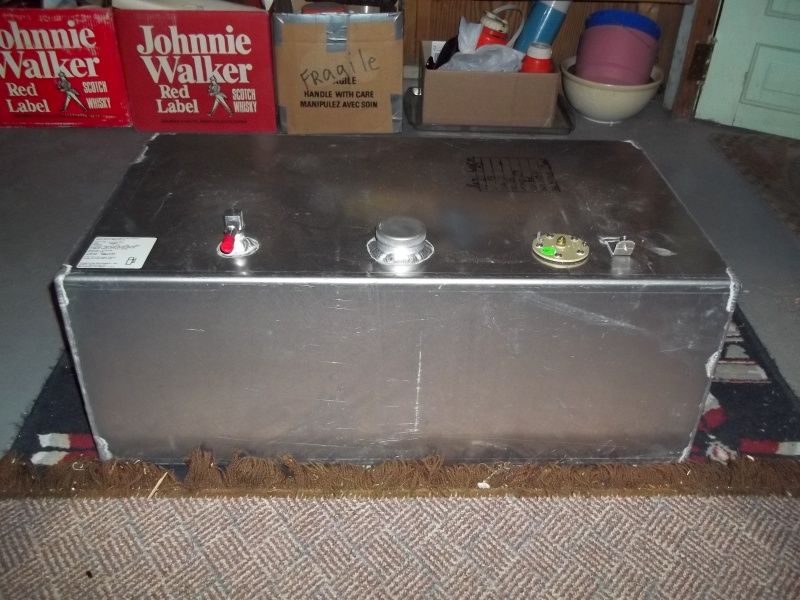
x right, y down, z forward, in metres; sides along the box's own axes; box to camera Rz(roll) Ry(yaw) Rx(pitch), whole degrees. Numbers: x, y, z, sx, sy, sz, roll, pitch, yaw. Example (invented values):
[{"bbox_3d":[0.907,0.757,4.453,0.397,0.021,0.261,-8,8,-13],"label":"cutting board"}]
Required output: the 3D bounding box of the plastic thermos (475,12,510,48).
[{"bbox_3d":[0.247,-0.734,2.204,0.105,0.215,0.105,14,32,-10],"label":"plastic thermos"}]

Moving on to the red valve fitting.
[{"bbox_3d":[-0.203,-0.068,0.876,0.015,0.015,0.032,1,33,0],"label":"red valve fitting"}]

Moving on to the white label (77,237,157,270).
[{"bbox_3d":[-0.344,-0.056,0.903,0.077,0.001,0.077,0,33,-2],"label":"white label"}]

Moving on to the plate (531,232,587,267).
[{"bbox_3d":[0.200,-0.068,0.919,0.072,0.024,0.072,0,33,-2],"label":"plate"}]

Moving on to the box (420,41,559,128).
[{"bbox_3d":[0.252,-0.655,2.223,0.376,0.157,0.315,0,33,-2],"label":"box"}]

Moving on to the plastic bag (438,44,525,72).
[{"bbox_3d":[0.237,-0.696,2.153,0.250,0.110,0.170,0,33,-2],"label":"plastic bag"}]

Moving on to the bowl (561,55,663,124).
[{"bbox_3d":[0.617,-0.614,2.200,0.294,0.140,0.294,1,33,-1],"label":"bowl"}]

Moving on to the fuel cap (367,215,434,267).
[{"bbox_3d":[0.001,-0.076,0.921,0.084,0.029,0.084,0,33,-2],"label":"fuel cap"}]

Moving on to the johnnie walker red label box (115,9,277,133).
[{"bbox_3d":[-0.540,-0.681,2.095,0.385,0.320,0.285,0,33,-3],"label":"johnnie walker red label box"}]

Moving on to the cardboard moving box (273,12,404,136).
[{"bbox_3d":[-0.173,-0.689,2.121,0.344,0.320,0.320,-1,33,-4],"label":"cardboard moving box"}]

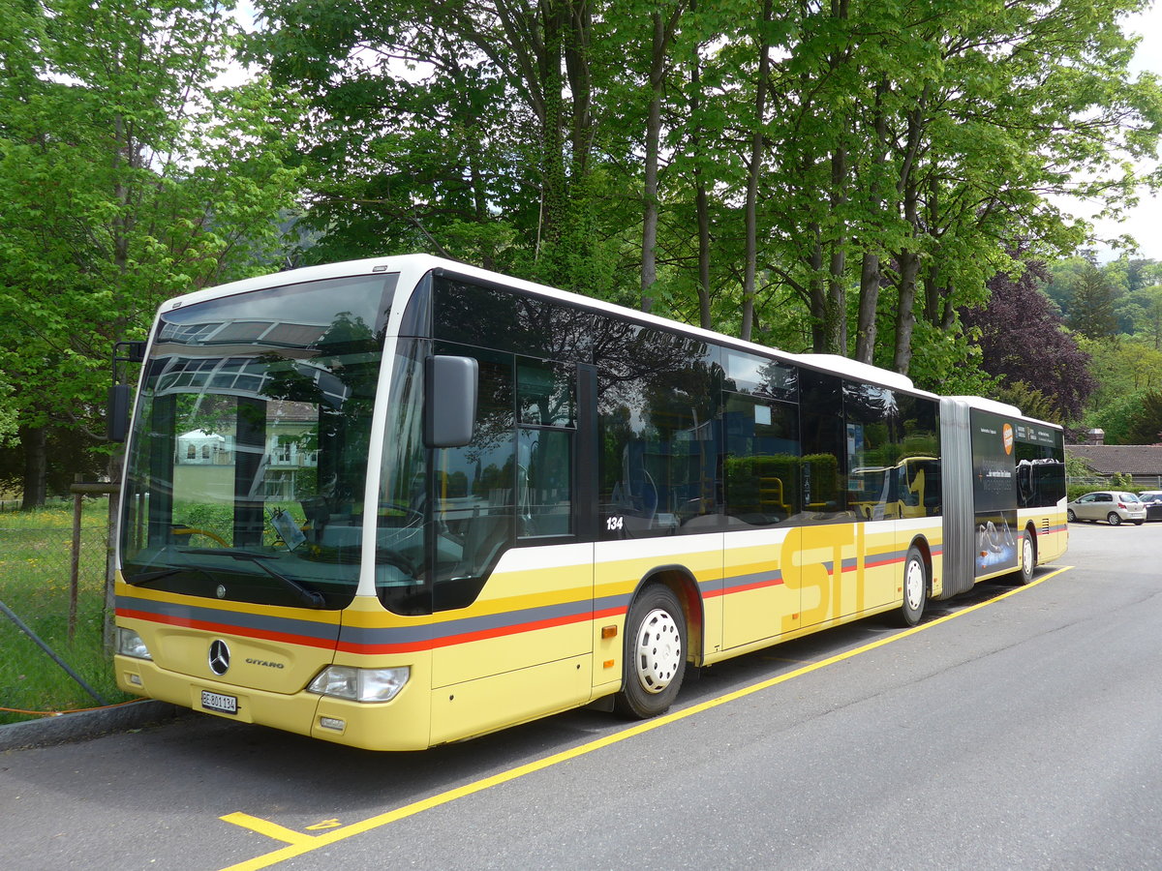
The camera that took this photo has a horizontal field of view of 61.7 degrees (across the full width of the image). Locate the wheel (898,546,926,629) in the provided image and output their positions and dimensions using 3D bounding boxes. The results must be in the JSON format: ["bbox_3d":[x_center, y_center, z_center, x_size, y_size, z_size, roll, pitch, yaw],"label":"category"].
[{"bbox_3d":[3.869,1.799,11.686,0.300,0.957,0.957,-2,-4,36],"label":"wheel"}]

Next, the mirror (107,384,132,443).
[{"bbox_3d":[-3.094,-0.143,6.514,0.140,0.400,0.220,2,-4,-34],"label":"mirror"}]

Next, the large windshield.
[{"bbox_3d":[-1.951,0.039,5.598,2.260,1.790,0.220,-2,-12,36],"label":"large windshield"}]

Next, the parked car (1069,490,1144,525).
[{"bbox_3d":[24.855,3.439,46.345,1.700,1.530,3.770,1,-3,-20],"label":"parked car"}]

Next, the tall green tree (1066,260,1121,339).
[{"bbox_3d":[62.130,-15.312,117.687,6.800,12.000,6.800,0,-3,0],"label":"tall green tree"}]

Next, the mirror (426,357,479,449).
[{"bbox_3d":[-0.657,-0.171,4.911,0.240,0.460,0.150,-1,-3,21],"label":"mirror"}]

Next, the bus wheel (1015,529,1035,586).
[{"bbox_3d":[7.435,2.056,16.524,0.300,0.957,0.957,-2,-4,36],"label":"bus wheel"}]

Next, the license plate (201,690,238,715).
[{"bbox_3d":[-2.018,1.495,5.442,0.315,0.100,0.020,-2,-4,36],"label":"license plate"}]

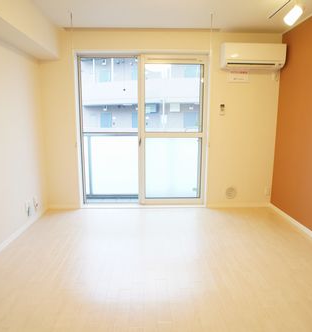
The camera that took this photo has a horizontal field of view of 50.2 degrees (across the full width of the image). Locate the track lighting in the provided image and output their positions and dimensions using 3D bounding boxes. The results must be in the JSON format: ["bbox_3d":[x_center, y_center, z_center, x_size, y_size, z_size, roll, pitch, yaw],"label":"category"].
[{"bbox_3d":[1.286,-1.400,3.107,0.100,0.170,0.090,42,0,-12],"label":"track lighting"}]

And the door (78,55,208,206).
[{"bbox_3d":[-0.164,-0.458,4.508,1.714,2.029,0.100,0,8,-1],"label":"door"}]

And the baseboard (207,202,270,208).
[{"bbox_3d":[1.166,0.548,4.644,0.924,0.072,0.015,0,8,-1],"label":"baseboard"}]

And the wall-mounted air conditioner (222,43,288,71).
[{"bbox_3d":[1.238,-1.387,4.269,0.770,0.290,0.220,0,8,-1],"label":"wall-mounted air conditioner"}]

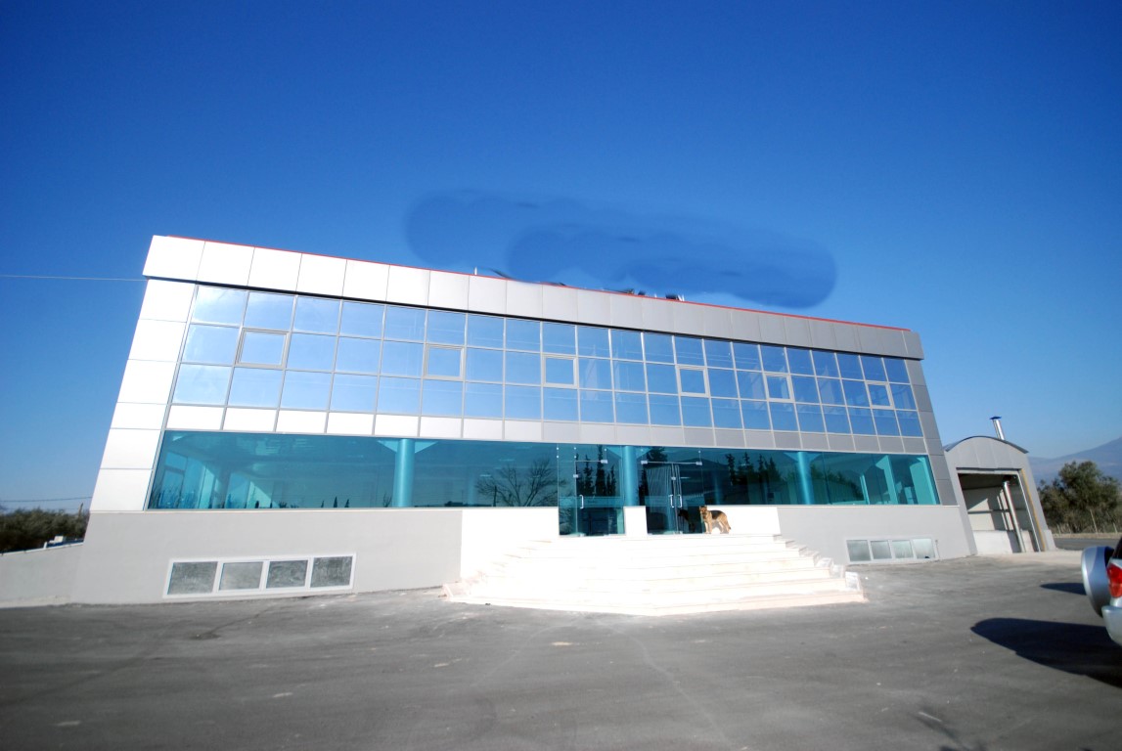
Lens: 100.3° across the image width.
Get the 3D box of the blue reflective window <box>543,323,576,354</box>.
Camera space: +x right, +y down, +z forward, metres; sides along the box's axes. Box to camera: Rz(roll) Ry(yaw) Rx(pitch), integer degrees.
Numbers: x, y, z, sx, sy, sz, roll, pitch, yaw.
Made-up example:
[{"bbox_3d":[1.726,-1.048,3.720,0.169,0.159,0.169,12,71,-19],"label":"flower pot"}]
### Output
[{"bbox_3d":[-0.024,-1.140,14.813,1.114,1.021,0.060,4,-18,-16],"label":"blue reflective window"}]

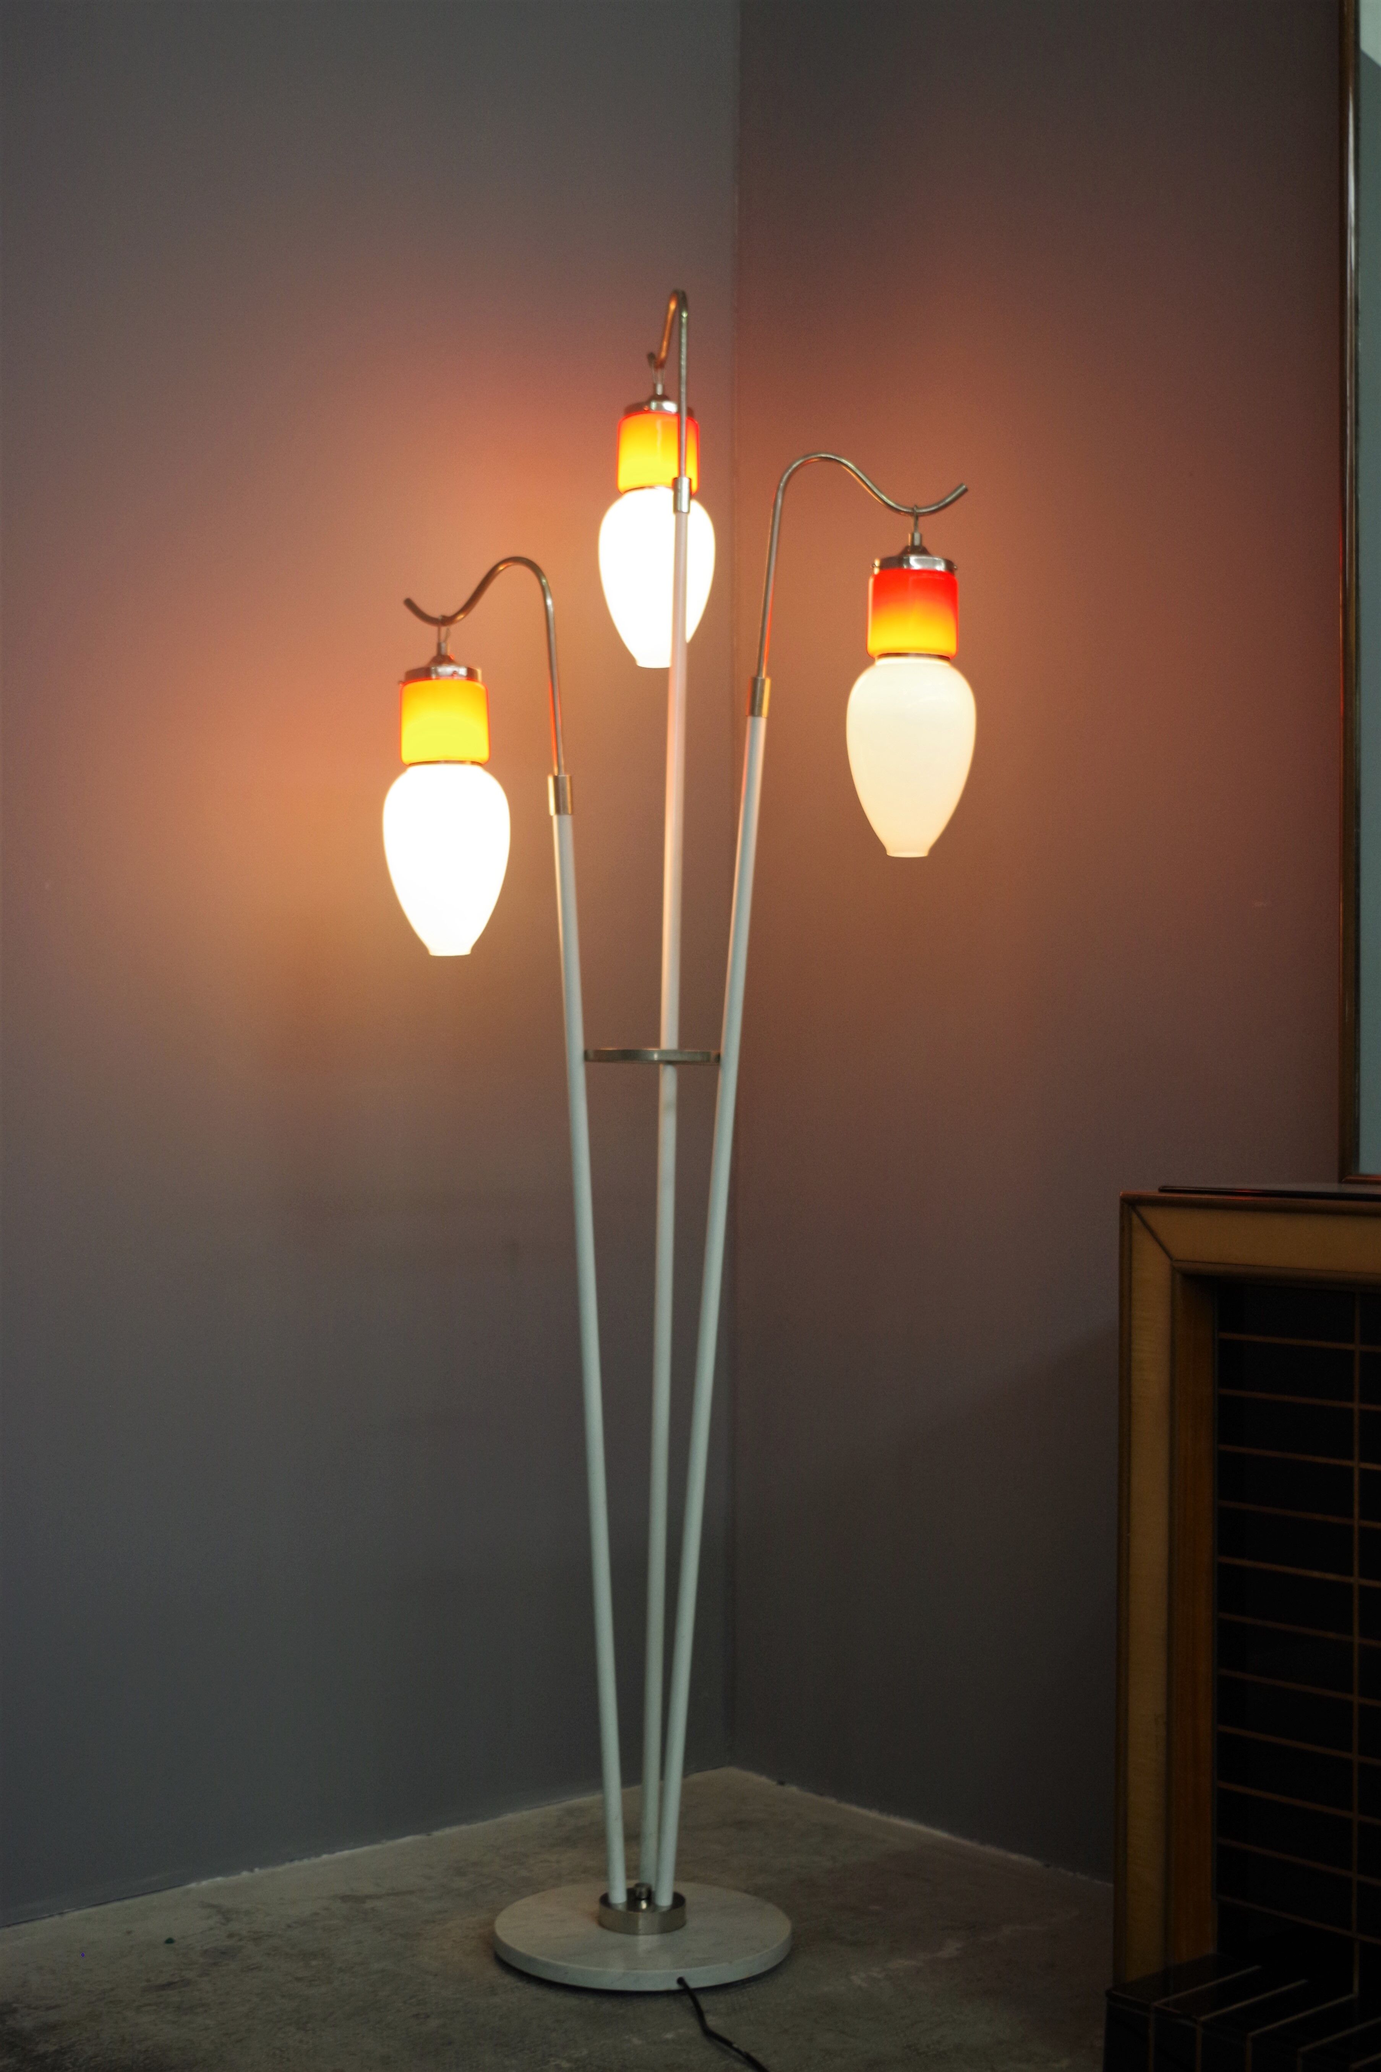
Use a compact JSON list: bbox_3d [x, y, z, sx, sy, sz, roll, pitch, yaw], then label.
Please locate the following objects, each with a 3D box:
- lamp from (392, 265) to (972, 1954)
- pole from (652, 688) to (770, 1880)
[{"bbox_3d":[-0.022,0.036,2.581,0.623,1.766,0.517,1,-3,0],"label":"lamp"},{"bbox_3d":[0.021,0.273,2.416,0.018,1.192,0.018,4,0,0],"label":"pole"}]

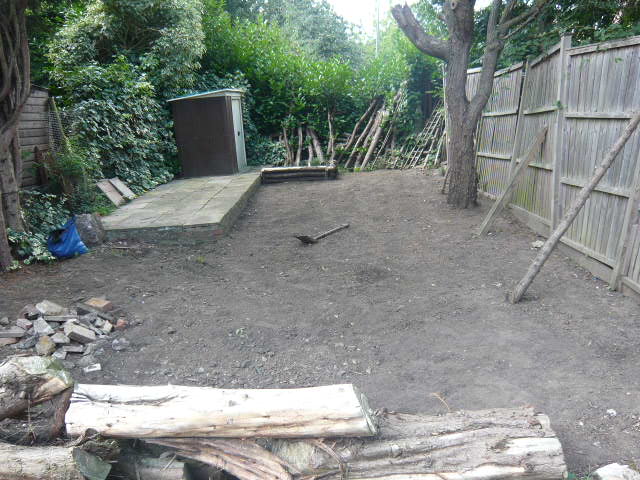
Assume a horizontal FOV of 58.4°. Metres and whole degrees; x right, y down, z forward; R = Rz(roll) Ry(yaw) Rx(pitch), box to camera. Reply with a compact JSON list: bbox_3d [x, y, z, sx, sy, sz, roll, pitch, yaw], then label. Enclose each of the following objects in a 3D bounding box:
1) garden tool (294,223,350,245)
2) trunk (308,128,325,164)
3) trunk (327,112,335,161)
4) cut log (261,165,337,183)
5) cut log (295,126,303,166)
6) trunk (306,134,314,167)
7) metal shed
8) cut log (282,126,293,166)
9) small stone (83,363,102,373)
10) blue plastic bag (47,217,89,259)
[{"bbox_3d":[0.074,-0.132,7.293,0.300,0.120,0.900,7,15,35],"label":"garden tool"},{"bbox_3d":[-0.089,-2.392,14.705,0.160,1.027,0.150,-17,4,3],"label":"trunk"},{"bbox_3d":[0.269,-2.625,14.656,0.110,1.253,0.100,-4,6,0],"label":"trunk"},{"bbox_3d":[-0.484,-1.517,13.148,1.663,0.330,0.280,-2,12,0],"label":"cut log"},{"bbox_3d":[-0.532,-2.380,14.678,0.110,0.989,0.100,4,7,-1],"label":"cut log"},{"bbox_3d":[-0.263,-2.294,14.699,0.120,0.813,0.100,-3,5,0],"label":"trunk"},{"bbox_3d":[-2.635,-2.576,13.946,1.380,1.840,1.750,-2,12,-2],"label":"metal shed"},{"bbox_3d":[-0.826,-2.380,14.676,0.100,1.000,0.100,-9,7,2],"label":"cut log"},{"bbox_3d":[-1.396,0.787,3.542,0.100,0.035,0.060,-5,13,-14],"label":"small stone"},{"bbox_3d":[-2.922,0.008,6.621,0.420,0.390,0.340,-6,13,-18],"label":"blue plastic bag"}]

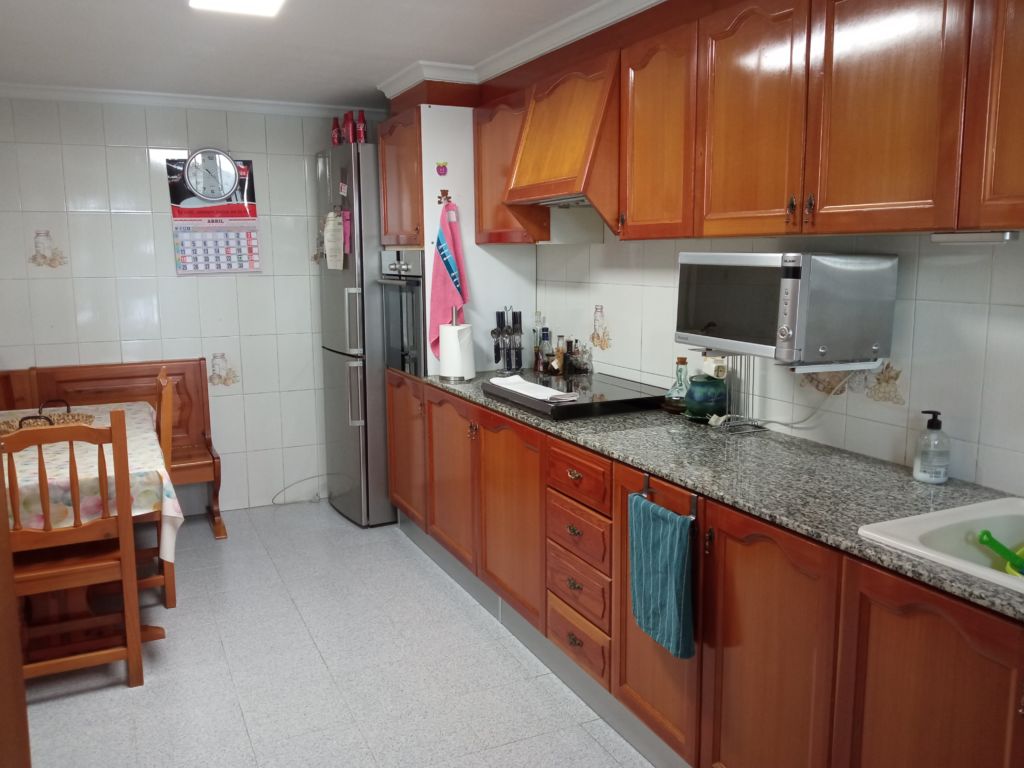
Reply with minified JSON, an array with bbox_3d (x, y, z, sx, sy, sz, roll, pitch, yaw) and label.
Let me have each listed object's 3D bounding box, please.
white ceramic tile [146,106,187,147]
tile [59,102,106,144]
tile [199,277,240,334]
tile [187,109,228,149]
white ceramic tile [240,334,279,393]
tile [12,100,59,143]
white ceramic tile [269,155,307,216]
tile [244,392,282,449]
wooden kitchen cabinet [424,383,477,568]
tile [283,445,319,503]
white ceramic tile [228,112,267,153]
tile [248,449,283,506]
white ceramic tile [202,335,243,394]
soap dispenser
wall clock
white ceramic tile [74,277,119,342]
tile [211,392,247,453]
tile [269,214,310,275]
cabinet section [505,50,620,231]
[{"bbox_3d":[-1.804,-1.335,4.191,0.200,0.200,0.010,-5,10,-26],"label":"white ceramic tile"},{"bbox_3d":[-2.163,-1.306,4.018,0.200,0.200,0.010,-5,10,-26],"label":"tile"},{"bbox_3d":[-1.620,-0.426,4.422,0.200,0.334,0.010,-5,10,-26],"label":"tile"},{"bbox_3d":[-1.622,-1.355,4.272,0.200,0.212,0.010,-5,10,-26],"label":"tile"},{"bbox_3d":[-1.437,-0.112,4.562,0.198,0.332,0.010,-5,10,-26],"label":"white ceramic tile"},{"bbox_3d":[-2.361,-1.301,3.967,0.200,0.209,0.010,-4,10,-22],"label":"tile"},{"bbox_3d":[-1.262,-1.117,4.492,0.198,0.332,0.010,-5,10,-26],"label":"white ceramic tile"},{"bbox_3d":[-1.435,0.219,4.609,0.200,0.334,0.010,-5,10,-26],"label":"tile"},{"bbox_3d":[-0.008,0.368,3.574,0.580,0.700,0.605,-5,10,-26],"label":"wooden kitchen cabinet"},{"bbox_3d":[-1.259,0.534,4.758,0.200,0.334,0.010,-5,10,-26],"label":"tile"},{"bbox_3d":[-1.437,-1.362,4.342,0.200,0.204,0.010,-4,10,-22],"label":"white ceramic tile"},{"bbox_3d":[-1.438,0.548,4.670,0.200,0.334,0.010,-5,10,-26],"label":"tile"},{"bbox_3d":[-1.617,-0.097,4.475,0.198,0.332,0.010,-5,10,-26],"label":"white ceramic tile"},{"bbox_3d":[1.058,0.153,2.002,0.085,0.176,0.085,3,10,19],"label":"soap dispenser"},{"bbox_3d":[-1.611,-1.121,4.281,0.272,0.272,0.046,-5,10,-26],"label":"wall clock"},{"bbox_3d":[-2.158,-0.383,4.160,0.200,0.334,0.010,-5,10,-26],"label":"white ceramic tile"},{"bbox_3d":[-1.615,0.233,4.522,0.200,0.334,0.010,-5,10,-26],"label":"tile"},{"bbox_3d":[-1.251,-0.781,4.513,0.200,0.333,0.010,-4,10,-22],"label":"tile"},{"bbox_3d":[0.302,-0.834,2.926,0.454,0.603,0.591,-5,10,-26],"label":"cabinet section"}]

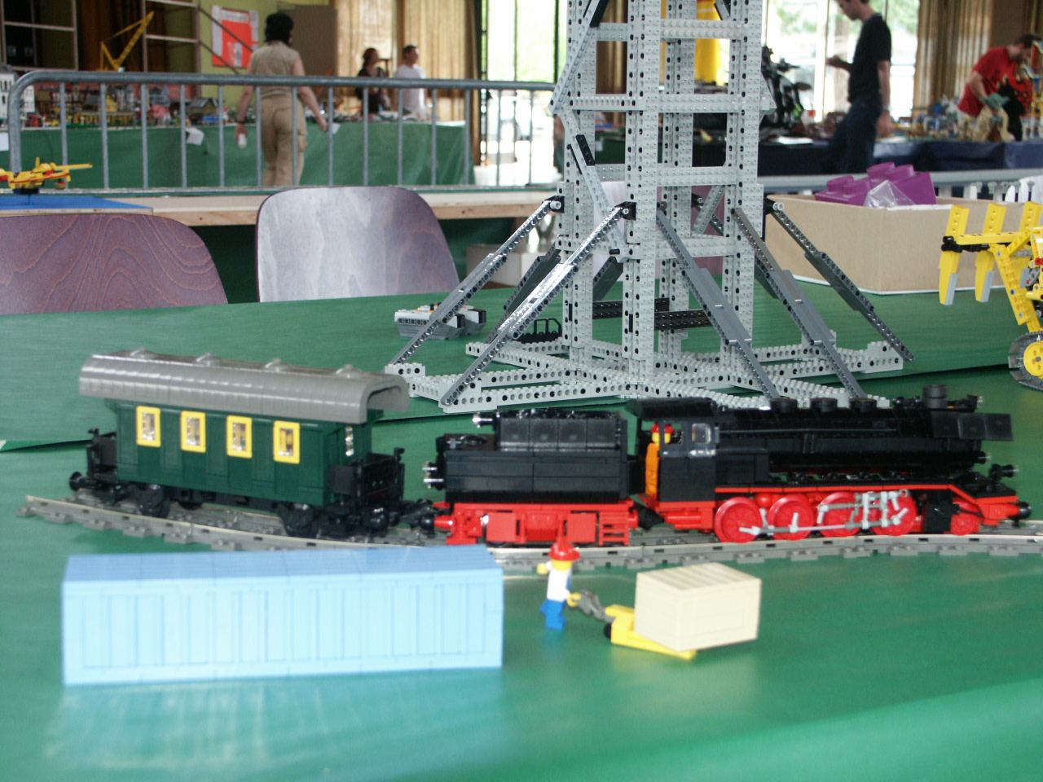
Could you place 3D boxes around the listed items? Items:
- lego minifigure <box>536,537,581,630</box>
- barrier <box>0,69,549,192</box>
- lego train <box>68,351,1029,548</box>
[{"bbox_3d":[0.018,0.092,0.793,0.021,0.042,0.024,3,10,11],"label":"lego minifigure"},{"bbox_3d":[-0.725,-0.535,5.770,2.030,1.100,0.450,-4,11,-27],"label":"barrier"},{"bbox_3d":[0.014,0.033,0.976,0.590,0.094,0.145,1,9,0],"label":"lego train"}]

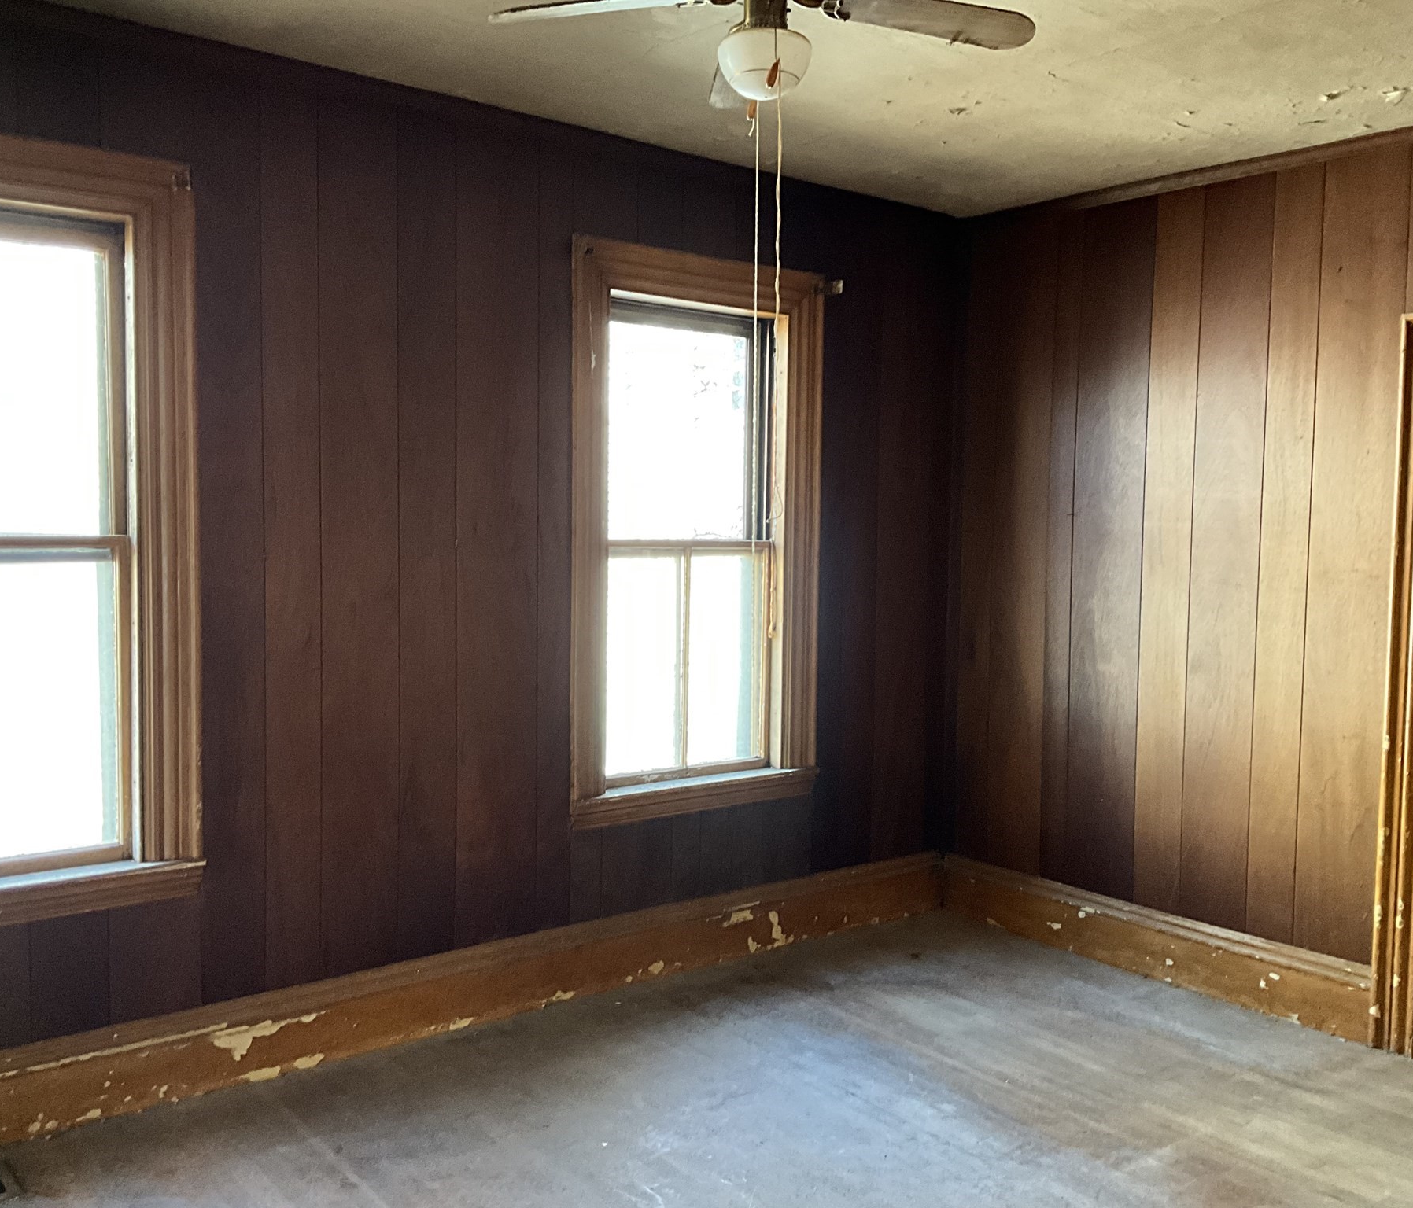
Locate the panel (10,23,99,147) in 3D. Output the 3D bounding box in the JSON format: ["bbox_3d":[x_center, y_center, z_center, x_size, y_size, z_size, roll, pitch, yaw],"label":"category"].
[{"bbox_3d":[-1.525,-1.213,3.161,0.190,0.243,0.020,-2,5,-39],"label":"panel"}]

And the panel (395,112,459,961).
[{"bbox_3d":[-0.793,-0.169,3.834,0.197,2.372,0.020,-2,5,-39],"label":"panel"}]

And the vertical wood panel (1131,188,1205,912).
[{"bbox_3d":[1.536,-0.163,4.504,0.020,2.377,0.179,-2,5,-39],"label":"vertical wood panel"}]

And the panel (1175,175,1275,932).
[{"bbox_3d":[1.699,-0.156,4.405,0.030,2.424,0.241,-2,5,-40],"label":"panel"}]

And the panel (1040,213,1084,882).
[{"bbox_3d":[1.271,-0.183,4.830,0.020,2.374,0.108,-2,5,-39],"label":"panel"}]

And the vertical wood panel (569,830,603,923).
[{"bbox_3d":[-0.394,0.872,4.308,0.120,0.292,0.030,-2,5,-40],"label":"vertical wood panel"}]

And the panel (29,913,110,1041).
[{"bbox_3d":[-1.574,0.916,3.334,0.179,0.292,0.030,-2,5,-40],"label":"panel"}]

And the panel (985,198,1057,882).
[{"bbox_3d":[1.181,-0.202,5.031,0.030,2.424,0.256,-2,5,-40],"label":"panel"}]

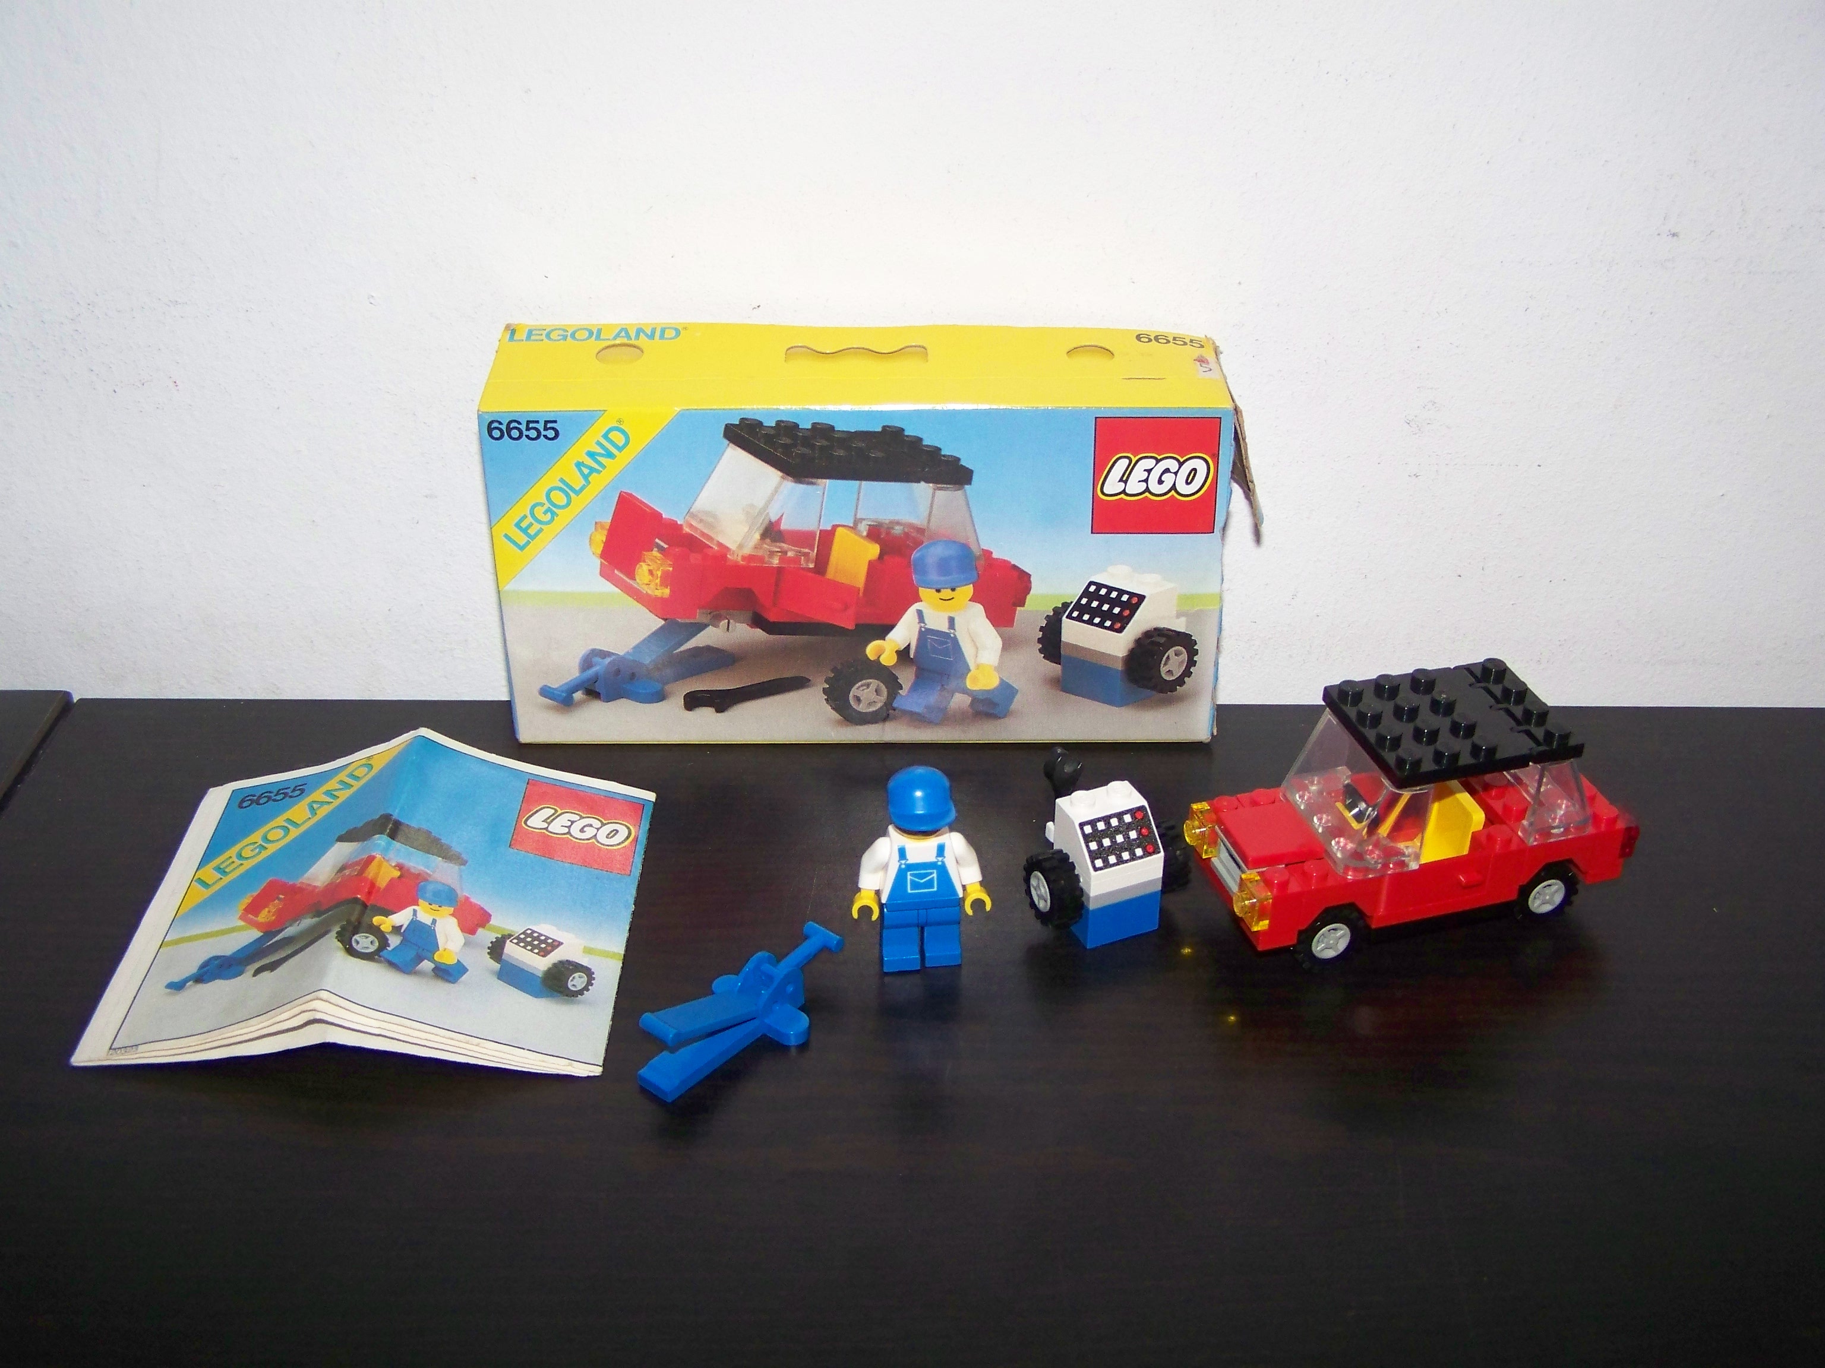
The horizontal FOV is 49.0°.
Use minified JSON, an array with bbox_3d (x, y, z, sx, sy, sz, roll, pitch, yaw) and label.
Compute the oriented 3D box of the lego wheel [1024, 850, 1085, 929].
[{"bbox_3d":[0.028,0.041,0.395,0.006,0.015,0.015,-13,36,-20],"label":"lego wheel"}]

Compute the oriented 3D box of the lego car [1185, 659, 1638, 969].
[{"bbox_3d":[0.101,0.024,0.401,0.085,0.043,0.037,-9,34,-14],"label":"lego car"}]

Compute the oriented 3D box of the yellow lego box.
[{"bbox_3d":[-0.011,-0.033,0.450,0.156,0.083,0.042,0,33,-1],"label":"yellow lego box"}]

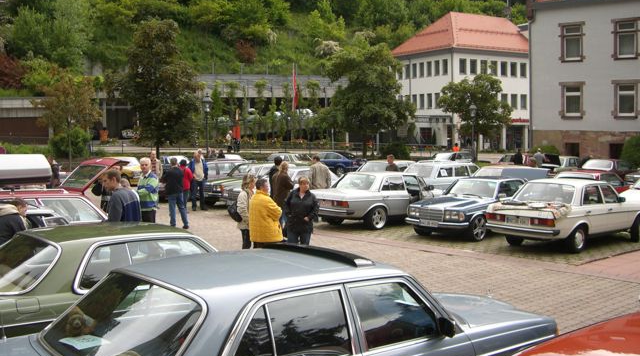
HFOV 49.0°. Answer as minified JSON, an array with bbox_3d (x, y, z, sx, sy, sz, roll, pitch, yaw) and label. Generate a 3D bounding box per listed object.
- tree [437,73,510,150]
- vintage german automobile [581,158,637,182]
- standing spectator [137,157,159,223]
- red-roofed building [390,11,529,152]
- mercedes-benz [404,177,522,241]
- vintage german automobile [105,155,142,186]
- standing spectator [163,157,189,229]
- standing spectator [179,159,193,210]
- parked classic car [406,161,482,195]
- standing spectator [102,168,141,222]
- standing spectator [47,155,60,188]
[{"bbox_3d":[9.738,-3.757,44.000,4.600,5.400,4.600,0,3,0],"label":"tree"},{"bbox_3d":[11.150,-0.011,26.957,4.650,1.420,1.780,-3,5,-39],"label":"vintage german automobile"},{"bbox_3d":[-3.223,0.530,13.157,0.520,1.820,0.360,3,4,36],"label":"standing spectator"},{"bbox_3d":[17.135,-10.641,77.491,14.900,14.900,10.100,-2,4,-29],"label":"red-roofed building"},{"bbox_3d":[4.174,0.647,17.497,4.640,1.380,1.790,-4,5,-42],"label":"mercedes-benz"},{"bbox_3d":[-9.900,-0.338,35.232,4.500,1.420,1.760,3,5,43],"label":"vintage german automobile"},{"bbox_3d":[-3.588,0.372,17.655,0.580,1.760,0.380,0,4,0],"label":"standing spectator"},{"bbox_3d":[-3.814,0.308,19.651,0.480,1.640,0.320,0,4,-6],"label":"standing spectator"},{"bbox_3d":[5.350,0.084,26.943,4.720,1.470,1.790,-3,4,-38],"label":"parked classic car"},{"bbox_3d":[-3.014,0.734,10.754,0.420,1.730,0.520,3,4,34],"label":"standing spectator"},{"bbox_3d":[-8.345,0.140,22.000,0.380,1.720,0.500,-1,3,-12],"label":"standing spectator"}]

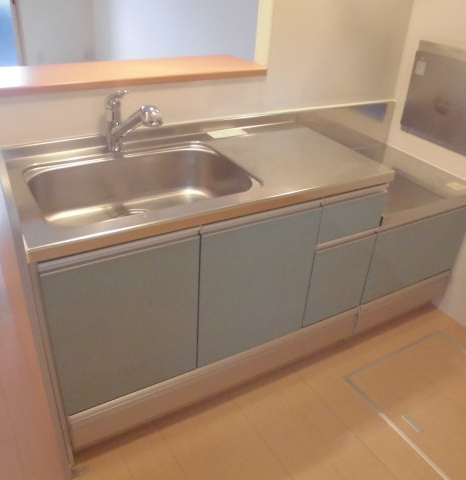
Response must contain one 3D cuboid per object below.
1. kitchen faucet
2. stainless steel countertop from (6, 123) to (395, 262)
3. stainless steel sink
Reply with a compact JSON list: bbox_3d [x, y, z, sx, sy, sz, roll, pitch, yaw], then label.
[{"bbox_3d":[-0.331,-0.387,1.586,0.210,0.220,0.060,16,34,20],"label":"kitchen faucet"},{"bbox_3d":[-0.100,-0.226,1.601,1.195,0.044,0.573,-14,36,-27],"label":"stainless steel countertop"},{"bbox_3d":[-0.287,-0.118,1.535,0.645,0.180,0.450,-14,36,-27],"label":"stainless steel sink"}]

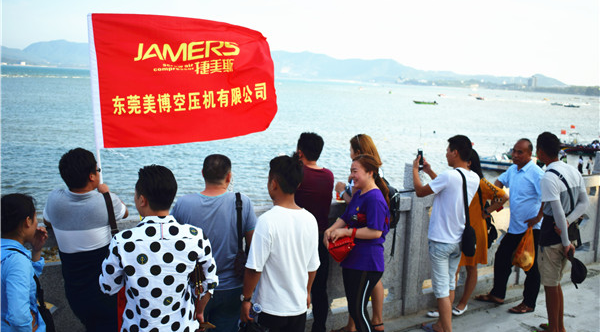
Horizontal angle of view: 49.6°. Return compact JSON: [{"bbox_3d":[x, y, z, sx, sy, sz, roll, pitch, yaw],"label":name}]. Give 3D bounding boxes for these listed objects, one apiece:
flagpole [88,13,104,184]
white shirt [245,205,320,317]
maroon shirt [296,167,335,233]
[{"bbox_3d":[-1.325,-0.400,4.250,0.035,1.183,0.035,-2,5,1],"label":"flagpole"},{"bbox_3d":[-0.090,0.523,3.750,0.450,0.610,0.280,-1,9,-28],"label":"white shirt"},{"bbox_3d":[0.070,0.250,5.200,0.460,0.540,0.300,-2,9,-33],"label":"maroon shirt"}]

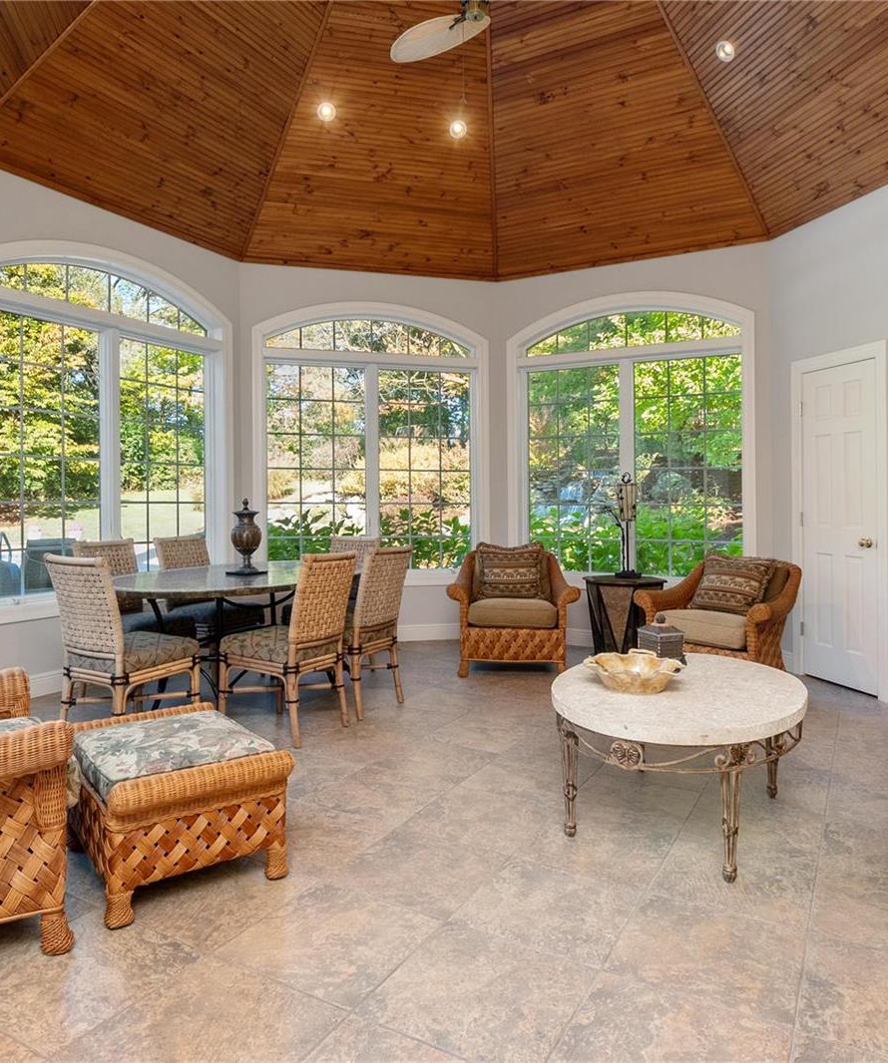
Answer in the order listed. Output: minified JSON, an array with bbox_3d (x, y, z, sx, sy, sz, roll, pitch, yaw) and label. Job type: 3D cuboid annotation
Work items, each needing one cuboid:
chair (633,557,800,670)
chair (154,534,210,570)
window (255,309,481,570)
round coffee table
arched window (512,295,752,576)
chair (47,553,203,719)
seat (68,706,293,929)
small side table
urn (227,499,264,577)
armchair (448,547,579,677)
[{"bbox_3d":[1.774,0.589,4.392,0.880,0.830,0.880,-2,3,-36],"label":"chair"},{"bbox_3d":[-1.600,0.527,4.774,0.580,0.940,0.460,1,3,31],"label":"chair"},{"bbox_3d":[-0.580,-0.710,5.946,1.970,2.361,0.120,0,2,-13],"label":"window"},{"bbox_3d":[0.892,0.830,2.708,0.870,0.498,1.200,1,3,33],"label":"round coffee table"},{"bbox_3d":[1.434,-0.707,5.677,1.946,2.300,0.120,1,3,28],"label":"arched window"},{"bbox_3d":[-1.575,0.567,3.506,0.450,0.934,0.598,1,3,23],"label":"chair"},{"bbox_3d":[-0.885,0.879,2.326,0.540,0.430,0.700,-1,3,-33],"label":"seat"},{"bbox_3d":[1.349,0.668,5.181,0.570,0.625,0.540,1,2,25],"label":"small side table"},{"bbox_3d":[-1.180,0.033,4.185,0.190,0.445,0.190,0,2,0],"label":"urn"},{"bbox_3d":[0.513,0.558,5.094,0.880,0.830,0.880,0,2,7],"label":"armchair"}]

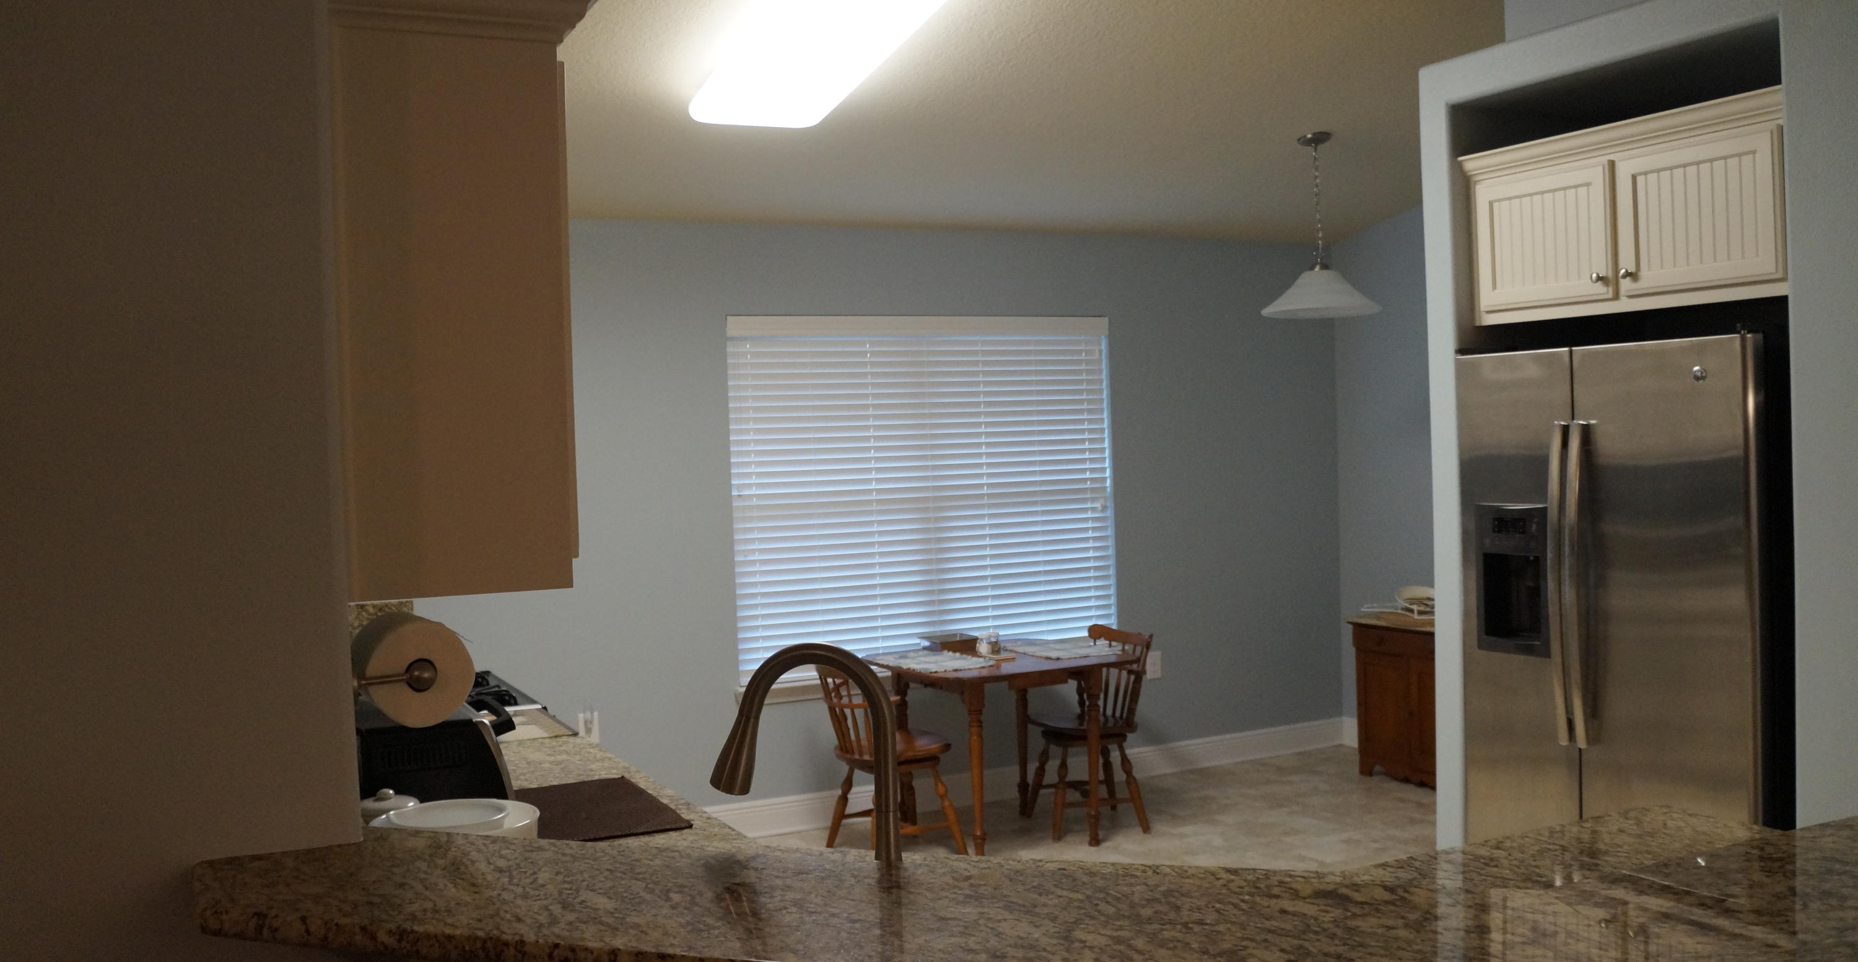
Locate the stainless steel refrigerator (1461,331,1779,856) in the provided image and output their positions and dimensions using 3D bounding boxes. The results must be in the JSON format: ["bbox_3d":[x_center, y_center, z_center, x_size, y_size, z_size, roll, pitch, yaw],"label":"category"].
[{"bbox_3d":[2.073,0.508,3.984,0.820,1.768,0.890,-3,2,-27],"label":"stainless steel refrigerator"}]

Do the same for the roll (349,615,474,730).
[{"bbox_3d":[-0.780,0.270,2.164,0.152,0.152,0.270,-3,2,-27],"label":"roll"}]

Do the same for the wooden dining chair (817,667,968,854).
[{"bbox_3d":[-0.151,1.056,5.566,0.483,0.749,0.470,-3,2,-27],"label":"wooden dining chair"}]

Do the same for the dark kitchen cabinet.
[{"bbox_3d":[2.227,0.978,6.311,0.403,0.705,0.676,-3,2,-27],"label":"dark kitchen cabinet"}]

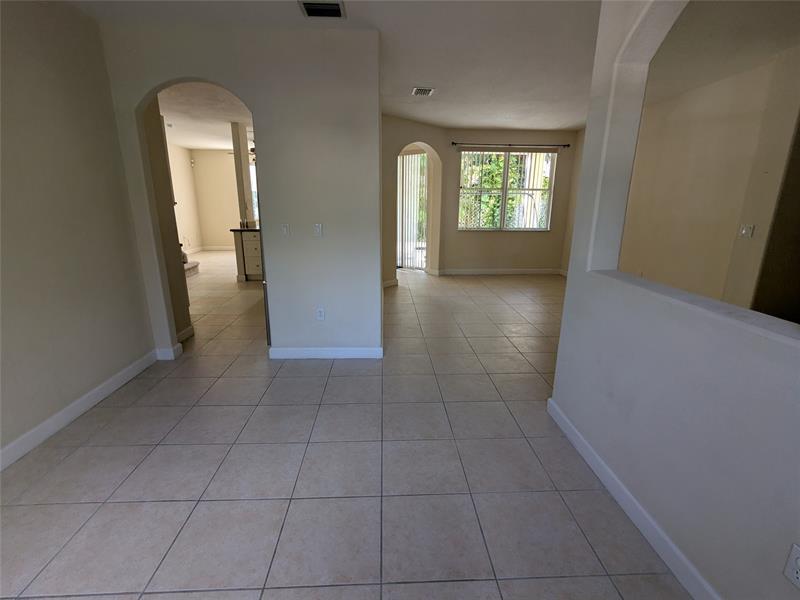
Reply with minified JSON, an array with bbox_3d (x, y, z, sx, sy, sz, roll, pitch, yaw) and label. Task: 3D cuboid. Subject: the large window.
[{"bbox_3d":[2.094,-2.135,7.243,1.889,1.538,0.100,0,15,-2],"label":"large window"}]

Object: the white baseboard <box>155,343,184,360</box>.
[{"bbox_3d":[-2.224,0.489,3.592,0.175,0.120,0.199,0,15,-2],"label":"white baseboard"}]

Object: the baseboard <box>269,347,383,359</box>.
[{"bbox_3d":[-0.705,0.506,3.549,1.091,0.120,0.020,0,15,-2],"label":"baseboard"}]

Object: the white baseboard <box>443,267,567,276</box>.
[{"bbox_3d":[2.111,-0.567,7.600,2.571,0.125,0.020,0,15,-2],"label":"white baseboard"}]

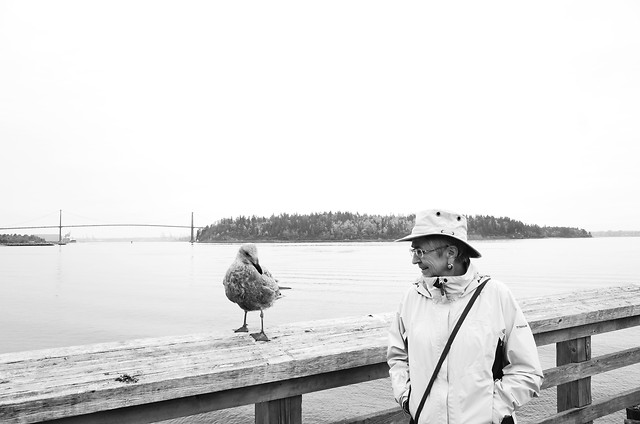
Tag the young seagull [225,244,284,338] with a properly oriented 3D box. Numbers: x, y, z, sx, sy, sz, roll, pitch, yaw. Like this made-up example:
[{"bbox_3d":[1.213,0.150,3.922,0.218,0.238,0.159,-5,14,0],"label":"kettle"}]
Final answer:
[{"bbox_3d":[-0.268,0.341,2.220,0.190,0.410,0.420,-2,-3,27],"label":"young seagull"}]

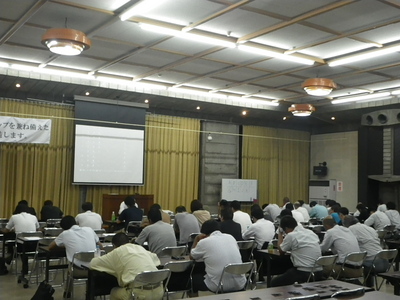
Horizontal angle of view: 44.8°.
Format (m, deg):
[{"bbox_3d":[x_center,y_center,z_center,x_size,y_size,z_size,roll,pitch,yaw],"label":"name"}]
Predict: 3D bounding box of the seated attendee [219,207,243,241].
[{"bbox_3d":[0.465,1.586,7.958,0.500,1.280,0.780,4,-5,-35],"label":"seated attendee"}]

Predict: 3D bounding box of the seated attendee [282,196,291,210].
[{"bbox_3d":[2.537,2.047,14.118,0.480,1.280,0.780,4,-5,-35],"label":"seated attendee"}]

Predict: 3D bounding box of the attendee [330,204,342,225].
[{"bbox_3d":[3.140,1.888,11.318,0.480,1.240,0.780,4,-5,-35],"label":"attendee"}]

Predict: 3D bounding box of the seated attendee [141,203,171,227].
[{"bbox_3d":[-0.990,1.758,10.342,0.540,1.240,0.780,4,-4,-34],"label":"seated attendee"}]

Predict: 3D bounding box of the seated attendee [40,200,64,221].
[{"bbox_3d":[-3.531,1.791,11.510,0.520,1.200,0.780,4,-5,-35],"label":"seated attendee"}]

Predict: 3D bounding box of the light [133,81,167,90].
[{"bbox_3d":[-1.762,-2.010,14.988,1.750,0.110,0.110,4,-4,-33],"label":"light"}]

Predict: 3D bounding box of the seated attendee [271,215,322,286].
[{"bbox_3d":[1.352,1.518,6.572,0.520,1.260,0.850,4,-5,-35],"label":"seated attendee"}]

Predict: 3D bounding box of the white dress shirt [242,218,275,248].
[{"bbox_3d":[1.072,1.498,8.699,0.530,0.600,0.460,4,-4,-34],"label":"white dress shirt"}]

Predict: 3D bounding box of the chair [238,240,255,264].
[{"bbox_3d":[0.628,1.919,8.313,0.460,0.770,0.480,4,-4,-34],"label":"chair"}]

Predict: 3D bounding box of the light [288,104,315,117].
[{"bbox_3d":[3.545,-1.377,16.917,0.890,0.340,0.890,1,-4,0],"label":"light"}]

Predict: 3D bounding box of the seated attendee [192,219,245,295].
[{"bbox_3d":[0.189,1.527,6.085,0.580,1.270,0.820,4,-4,-34],"label":"seated attendee"}]

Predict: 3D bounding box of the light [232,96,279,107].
[{"bbox_3d":[1.972,-1.762,17.453,2.345,0.110,0.110,4,-4,-33],"label":"light"}]

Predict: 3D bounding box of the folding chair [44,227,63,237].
[{"bbox_3d":[-2.800,1.860,9.156,0.460,0.770,0.490,4,-5,-37],"label":"folding chair"}]

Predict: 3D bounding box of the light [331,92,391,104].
[{"bbox_3d":[5.582,-1.815,17.011,0.130,0.100,2.420,4,-4,-34],"label":"light"}]

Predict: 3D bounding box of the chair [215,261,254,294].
[{"bbox_3d":[0.339,1.683,5.679,0.460,0.770,0.490,4,-5,-37],"label":"chair"}]

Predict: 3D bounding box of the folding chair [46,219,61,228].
[{"bbox_3d":[-3.335,1.957,11.057,0.460,0.760,0.470,4,-4,-33],"label":"folding chair"}]

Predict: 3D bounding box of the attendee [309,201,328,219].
[{"bbox_3d":[3.090,1.963,12.547,0.540,1.220,0.800,3,-5,-35],"label":"attendee"}]

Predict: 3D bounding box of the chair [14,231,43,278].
[{"bbox_3d":[-3.041,1.806,8.488,0.460,0.760,0.470,4,-4,-33],"label":"chair"}]

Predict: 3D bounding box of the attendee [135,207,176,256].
[{"bbox_3d":[-0.613,1.508,7.129,0.540,1.280,0.800,4,-5,-35],"label":"attendee"}]

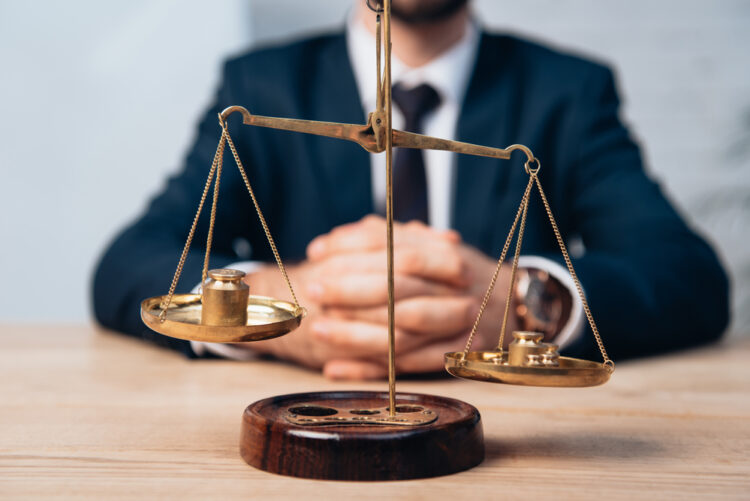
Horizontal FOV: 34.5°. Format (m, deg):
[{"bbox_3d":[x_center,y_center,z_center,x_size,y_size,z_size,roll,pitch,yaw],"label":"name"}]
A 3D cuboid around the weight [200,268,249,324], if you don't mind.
[{"bbox_3d":[-0.079,0.026,0.640,0.024,0.028,0.024,3,9,0],"label":"weight"}]

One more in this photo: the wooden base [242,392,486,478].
[{"bbox_3d":[-0.006,0.094,0.630,0.127,0.021,0.127,0,3,0],"label":"wooden base"}]

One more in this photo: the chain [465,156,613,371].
[{"bbox_3d":[0.082,0.007,0.618,0.078,0.111,0.070,0,3,0],"label":"chain"}]

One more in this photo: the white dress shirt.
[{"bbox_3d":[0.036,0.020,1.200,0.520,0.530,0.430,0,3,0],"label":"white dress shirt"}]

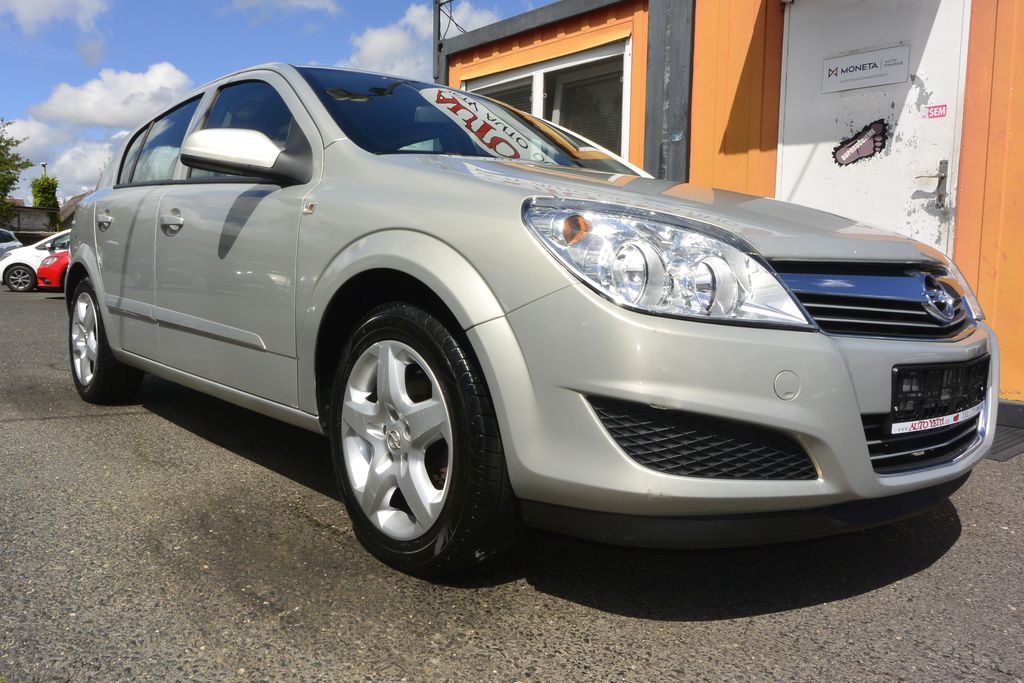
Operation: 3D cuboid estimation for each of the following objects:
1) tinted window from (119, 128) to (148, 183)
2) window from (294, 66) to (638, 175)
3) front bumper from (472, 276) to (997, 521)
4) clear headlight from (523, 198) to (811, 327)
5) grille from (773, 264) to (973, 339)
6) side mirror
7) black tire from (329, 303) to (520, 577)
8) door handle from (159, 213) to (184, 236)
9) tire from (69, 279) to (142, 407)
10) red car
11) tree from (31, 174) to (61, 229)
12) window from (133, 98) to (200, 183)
[{"bbox_3d":[-1.594,-0.801,3.287,0.230,0.310,0.040,7,-17,48],"label":"tinted window"},{"bbox_3d":[-0.051,-0.732,2.645,1.360,0.120,0.900,-3,34,-42],"label":"window"},{"bbox_3d":[0.740,0.089,1.815,1.750,0.430,0.610,-3,7,-42],"label":"front bumper"},{"bbox_3d":[0.284,-0.143,1.402,0.400,0.240,0.440,-3,7,-42],"label":"clear headlight"},{"bbox_3d":[0.862,-0.090,1.668,0.880,0.160,0.170,-3,7,-42],"label":"grille"},{"bbox_3d":[-0.717,-0.490,2.046,0.240,0.165,0.280,-3,7,-42],"label":"side mirror"},{"bbox_3d":[-0.196,0.209,1.747,0.210,0.630,0.630,-3,7,-42],"label":"black tire"},{"bbox_3d":[-1.136,-0.394,2.585,0.060,0.075,0.210,-3,7,-42],"label":"door handle"},{"bbox_3d":[-1.944,-0.018,3.678,0.210,0.630,0.630,-3,7,-42],"label":"tire"},{"bbox_3d":[-7.585,-1.722,15.970,1.720,1.460,4.050,6,7,39],"label":"red car"},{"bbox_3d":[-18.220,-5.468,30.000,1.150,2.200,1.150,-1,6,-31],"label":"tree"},{"bbox_3d":[-1.371,-0.800,3.069,0.680,0.410,0.050,7,-17,48],"label":"window"}]

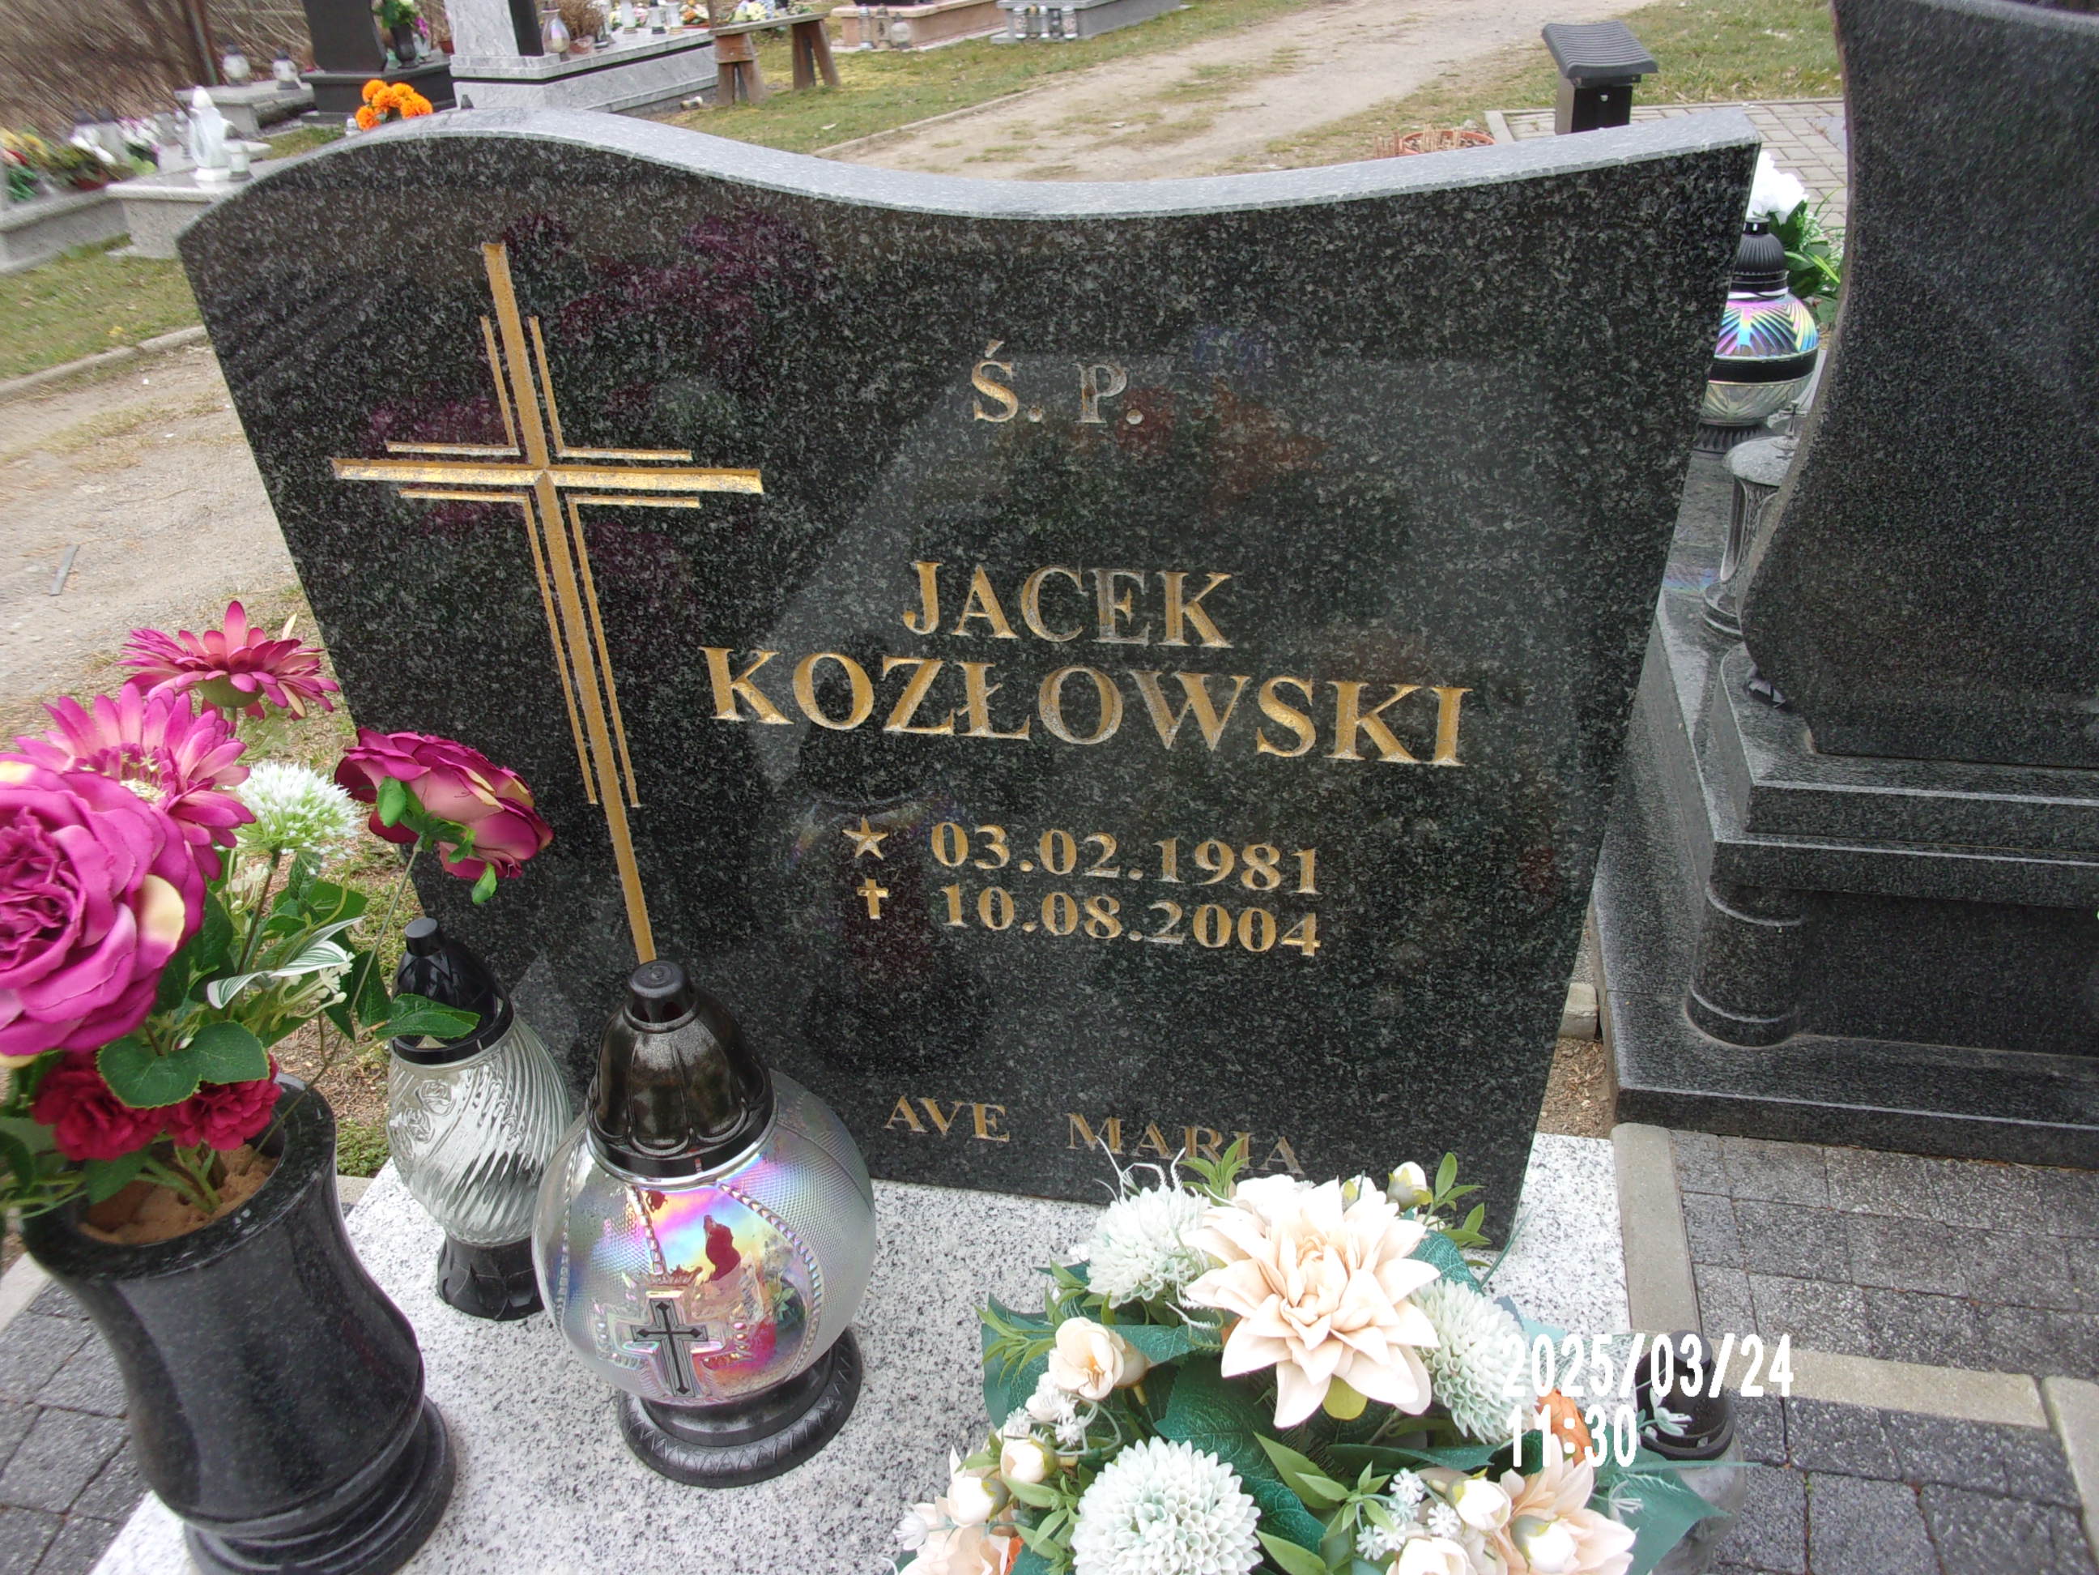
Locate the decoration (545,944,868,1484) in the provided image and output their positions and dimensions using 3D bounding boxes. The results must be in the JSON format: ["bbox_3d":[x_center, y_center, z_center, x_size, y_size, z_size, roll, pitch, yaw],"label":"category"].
[{"bbox_3d":[-0.222,0.265,1.091,0.217,0.358,0.217,-2,32,2],"label":"decoration"}]

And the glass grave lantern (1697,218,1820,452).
[{"bbox_3d":[0.975,-0.645,2.410,0.219,0.304,0.219,4,33,11],"label":"glass grave lantern"}]

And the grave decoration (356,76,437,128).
[{"bbox_3d":[-2.360,-2.419,6.130,0.330,0.300,0.300,4,33,11],"label":"grave decoration"}]

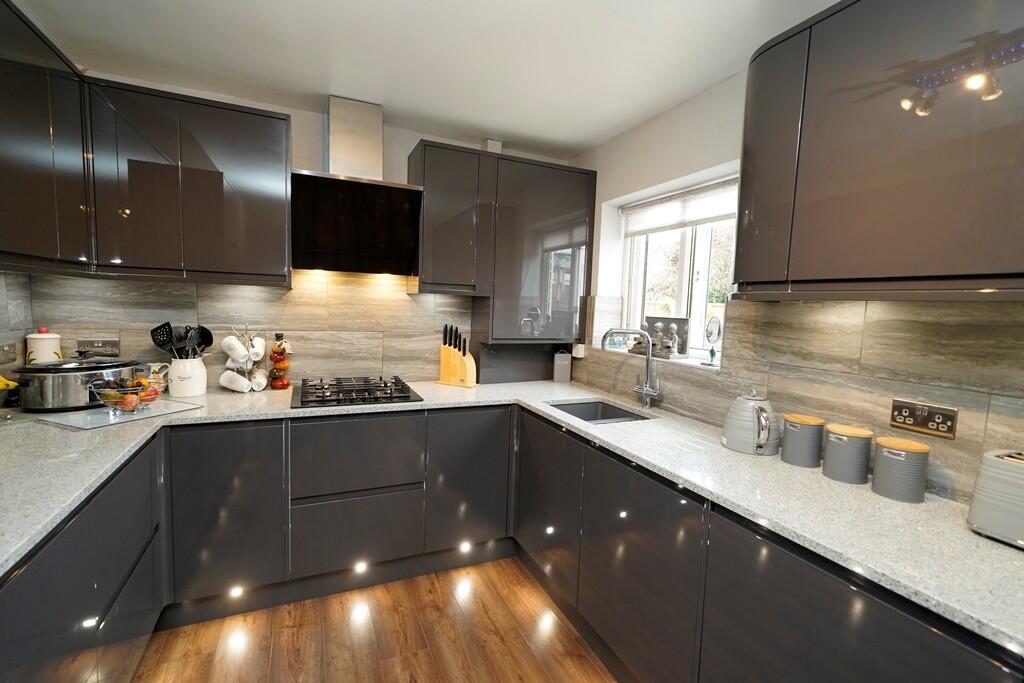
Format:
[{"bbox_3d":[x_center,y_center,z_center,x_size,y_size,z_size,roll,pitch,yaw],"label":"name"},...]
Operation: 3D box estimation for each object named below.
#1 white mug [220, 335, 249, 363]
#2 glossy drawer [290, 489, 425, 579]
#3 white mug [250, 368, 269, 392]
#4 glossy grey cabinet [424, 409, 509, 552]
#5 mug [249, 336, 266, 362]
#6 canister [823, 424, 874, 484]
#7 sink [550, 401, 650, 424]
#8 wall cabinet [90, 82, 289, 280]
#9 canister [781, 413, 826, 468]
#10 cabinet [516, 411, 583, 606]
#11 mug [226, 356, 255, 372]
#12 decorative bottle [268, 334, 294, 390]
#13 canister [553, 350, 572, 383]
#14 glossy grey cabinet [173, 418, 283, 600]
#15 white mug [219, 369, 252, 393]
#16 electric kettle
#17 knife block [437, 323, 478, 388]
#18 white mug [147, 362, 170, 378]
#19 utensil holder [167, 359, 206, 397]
[{"bbox_3d":[-1.353,0.032,2.088,0.108,0.105,0.082,36,-9,6],"label":"white mug"},{"bbox_3d":[-0.803,0.855,2.220,0.585,0.351,0.500,0,5,-24],"label":"glossy drawer"},{"bbox_3d":[-1.294,0.200,2.186,0.105,0.085,0.115,45,9,-41],"label":"white mug"},{"bbox_3d":[-0.341,0.682,2.483,0.454,0.724,0.580,0,5,-24],"label":"glossy grey cabinet"},{"bbox_3d":[-1.295,0.041,2.171,0.105,0.085,0.115,45,9,-41],"label":"mug"},{"bbox_3d":[1.012,0.337,1.289,0.110,0.149,0.110,0,5,-24],"label":"canister"},{"bbox_3d":[0.399,0.431,2.006,0.311,0.180,0.367,0,5,-26],"label":"sink"},{"bbox_3d":[-1.431,-0.675,2.018,0.698,0.762,0.330,0,5,-24],"label":"wall cabinet"},{"bbox_3d":[0.961,0.326,1.411,0.111,0.149,0.111,0,5,-24],"label":"canister"},{"bbox_3d":[0.408,0.721,2.128,0.560,0.712,0.581,0,5,-26],"label":"cabinet"},{"bbox_3d":[-1.392,0.097,2.188,0.105,0.085,0.115,-27,-40,17],"label":"mug"},{"bbox_3d":[-1.219,0.104,2.240,0.089,0.297,0.085,0,5,-24],"label":"decorative bottle"},{"bbox_3d":[0.331,0.163,2.768,0.105,0.204,0.105,0,5,-24],"label":"canister"},{"bbox_3d":[-1.271,0.668,2.030,0.407,0.721,0.560,0,5,-24],"label":"glossy grey cabinet"},{"bbox_3d":[-1.357,0.195,2.102,0.108,0.105,0.082,22,-10,3],"label":"white mug"},{"bbox_3d":[0.865,0.278,1.533,0.178,0.218,0.200,3,4,13],"label":"electric kettle"},{"bbox_3d":[-0.308,0.080,2.541,0.220,0.360,0.100,4,5,23],"label":"knife block"},{"bbox_3d":[-1.697,0.179,2.051,0.086,0.143,0.085,0,5,-24],"label":"white mug"},{"bbox_3d":[-1.583,0.175,2.086,0.151,0.168,0.151,0,5,-24],"label":"utensil holder"}]

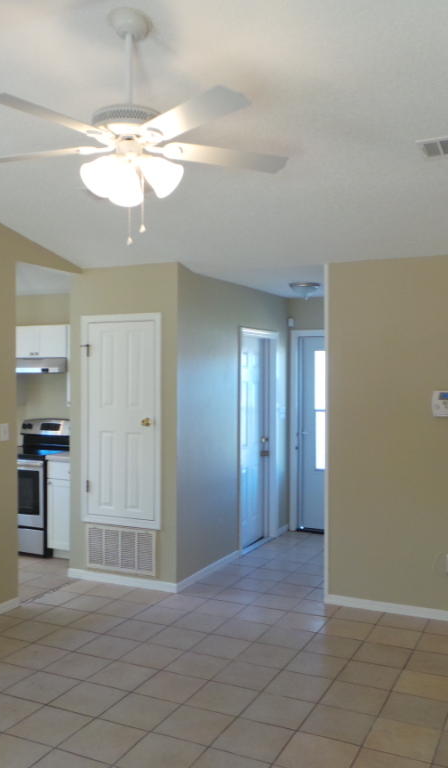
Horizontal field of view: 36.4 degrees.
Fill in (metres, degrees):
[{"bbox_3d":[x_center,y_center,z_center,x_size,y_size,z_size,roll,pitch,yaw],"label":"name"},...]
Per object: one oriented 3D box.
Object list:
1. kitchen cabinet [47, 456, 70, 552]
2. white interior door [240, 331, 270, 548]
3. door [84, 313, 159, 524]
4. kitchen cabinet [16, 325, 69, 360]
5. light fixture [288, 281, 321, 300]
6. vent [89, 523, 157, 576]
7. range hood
[{"bbox_3d":[-1.219,1.118,6.225,0.490,0.840,0.600,0,1,27],"label":"kitchen cabinet"},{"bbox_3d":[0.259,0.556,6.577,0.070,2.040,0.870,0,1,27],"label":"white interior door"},{"bbox_3d":[-0.817,0.284,5.341,0.735,1.640,0.045,0,1,27],"label":"door"},{"bbox_3d":[-1.713,-0.397,6.602,0.765,0.305,0.320,0,1,27],"label":"kitchen cabinet"},{"bbox_3d":[0.704,-0.814,5.996,0.280,0.145,0.280,0,1,0],"label":"light fixture"},{"bbox_3d":[-0.819,1.306,5.352,0.650,0.330,0.020,0,1,27],"label":"vent"},{"bbox_3d":[-1.744,-0.171,6.542,0.765,0.145,0.460,0,1,27],"label":"range hood"}]

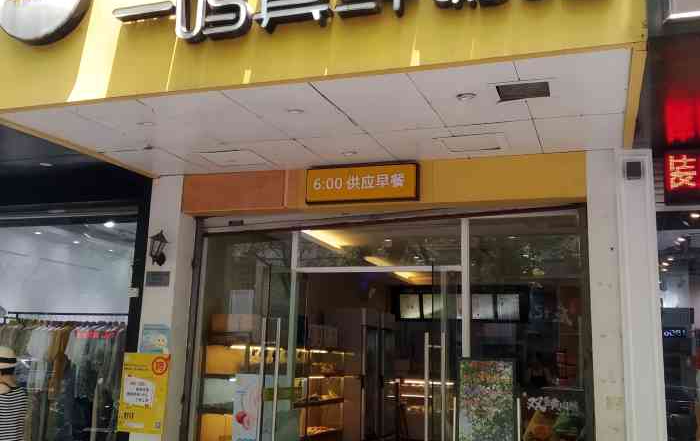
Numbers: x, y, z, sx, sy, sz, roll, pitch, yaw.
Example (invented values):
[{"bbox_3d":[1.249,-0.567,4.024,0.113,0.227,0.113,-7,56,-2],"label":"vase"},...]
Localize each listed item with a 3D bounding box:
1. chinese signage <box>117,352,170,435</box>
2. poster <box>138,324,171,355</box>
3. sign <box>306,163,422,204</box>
[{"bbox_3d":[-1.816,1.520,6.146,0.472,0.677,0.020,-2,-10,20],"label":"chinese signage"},{"bbox_3d":[-1.724,1.050,6.199,0.307,0.251,0.016,-2,-10,20],"label":"poster"},{"bbox_3d":[0.110,-0.296,5.879,0.981,0.306,0.066,-2,-10,20],"label":"sign"}]

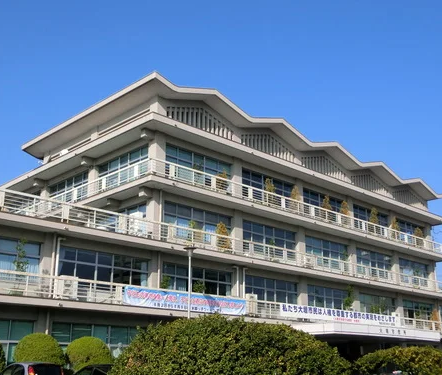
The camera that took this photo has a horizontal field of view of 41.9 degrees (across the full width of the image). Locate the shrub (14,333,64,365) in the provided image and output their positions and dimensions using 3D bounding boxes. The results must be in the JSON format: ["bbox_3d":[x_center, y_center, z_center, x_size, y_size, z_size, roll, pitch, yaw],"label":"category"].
[{"bbox_3d":[-7.335,7.037,23.176,2.050,2.300,2.050,16,-23,-41],"label":"shrub"}]

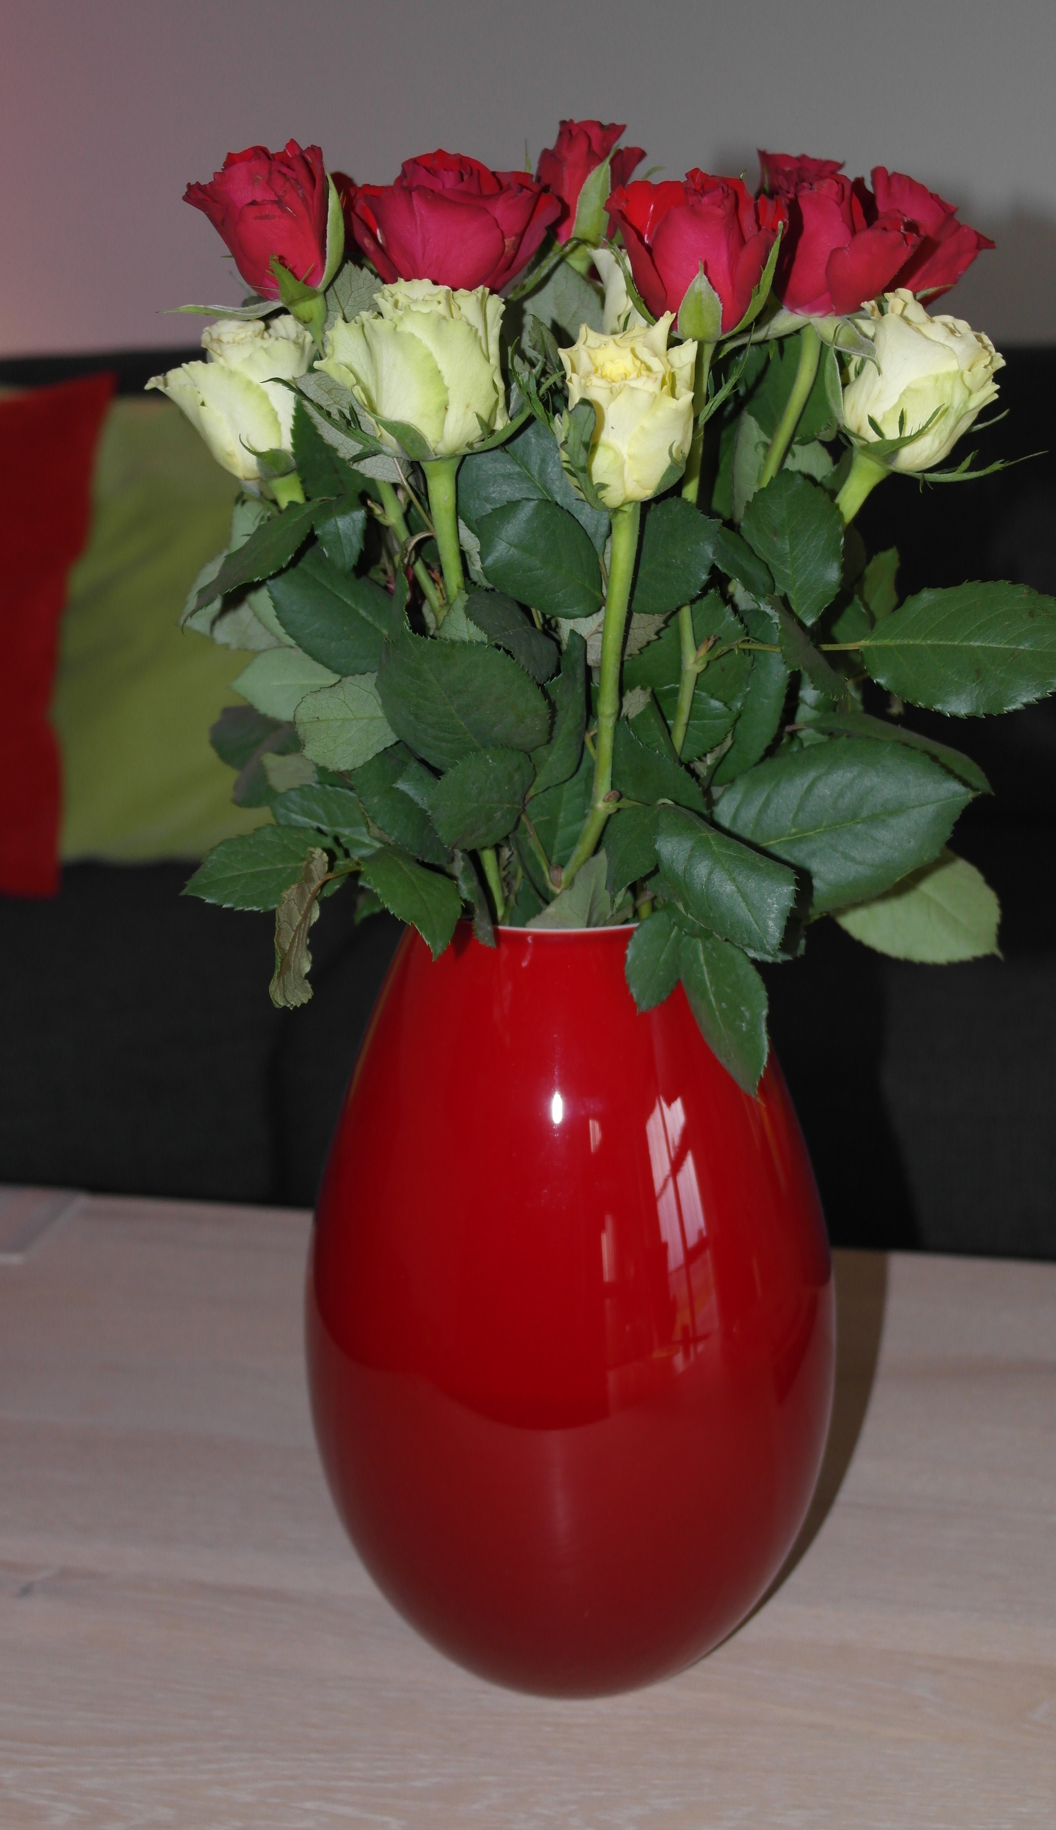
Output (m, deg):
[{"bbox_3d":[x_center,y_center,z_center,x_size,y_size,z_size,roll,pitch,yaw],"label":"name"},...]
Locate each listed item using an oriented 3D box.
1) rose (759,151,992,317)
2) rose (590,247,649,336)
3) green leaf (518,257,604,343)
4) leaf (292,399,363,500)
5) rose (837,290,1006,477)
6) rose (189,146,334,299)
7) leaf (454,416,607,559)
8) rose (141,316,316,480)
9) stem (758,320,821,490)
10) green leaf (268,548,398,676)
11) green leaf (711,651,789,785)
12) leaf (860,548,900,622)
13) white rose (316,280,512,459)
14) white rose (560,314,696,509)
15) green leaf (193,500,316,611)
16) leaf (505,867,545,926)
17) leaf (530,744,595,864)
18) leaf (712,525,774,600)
[{"bbox_3d":[0.107,-0.209,0.765,0.068,0.050,0.056,6,9,-1],"label":"rose"},{"bbox_3d":[0.032,-0.186,0.750,0.034,0.043,0.034,-1,13,0],"label":"rose"},{"bbox_3d":[0.011,-0.190,0.777,0.029,0.032,0.012,12,6,-1],"label":"green leaf"},{"bbox_3d":[-0.059,-0.142,0.765,0.026,0.035,0.009,-13,-9,12],"label":"leaf"},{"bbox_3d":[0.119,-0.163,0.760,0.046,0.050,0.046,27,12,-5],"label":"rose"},{"bbox_3d":[-0.080,-0.210,0.752,0.044,0.043,0.043,-19,15,0],"label":"rose"},{"bbox_3d":[0.002,-0.130,0.750,0.039,0.052,0.014,-44,-6,-6],"label":"leaf"},{"bbox_3d":[-0.091,-0.159,0.765,0.050,0.050,0.047,-20,9,4],"label":"rose"},{"bbox_3d":[0.076,-0.148,0.725,0.009,0.050,0.009,18,7,0],"label":"stem"},{"bbox_3d":[-0.052,-0.083,0.682,0.042,0.027,0.010,43,-1,-6],"label":"green leaf"},{"bbox_3d":[0.068,-0.063,0.755,0.023,0.056,0.013,21,0,-10],"label":"green leaf"},{"bbox_3d":[0.105,-0.099,0.750,0.014,0.024,0.008,7,6,-17],"label":"leaf"},{"bbox_3d":[-0.034,-0.160,0.730,0.051,0.050,0.051,-6,18,0],"label":"white rose"},{"bbox_3d":[0.026,-0.132,0.655,0.035,0.045,0.035,2,26,0],"label":"white rose"},{"bbox_3d":[-0.082,-0.108,0.750,0.055,0.013,0.030,-40,30,-1],"label":"green leaf"},{"bbox_3d":[0.000,-0.006,0.722,0.015,0.021,0.008,-6,6,-7],"label":"leaf"},{"bbox_3d":[0.009,-0.033,0.712,0.022,0.037,0.009,-5,6,-7],"label":"leaf"},{"bbox_3d":[0.060,-0.096,0.680,0.018,0.030,0.009,-45,7,-35],"label":"leaf"}]

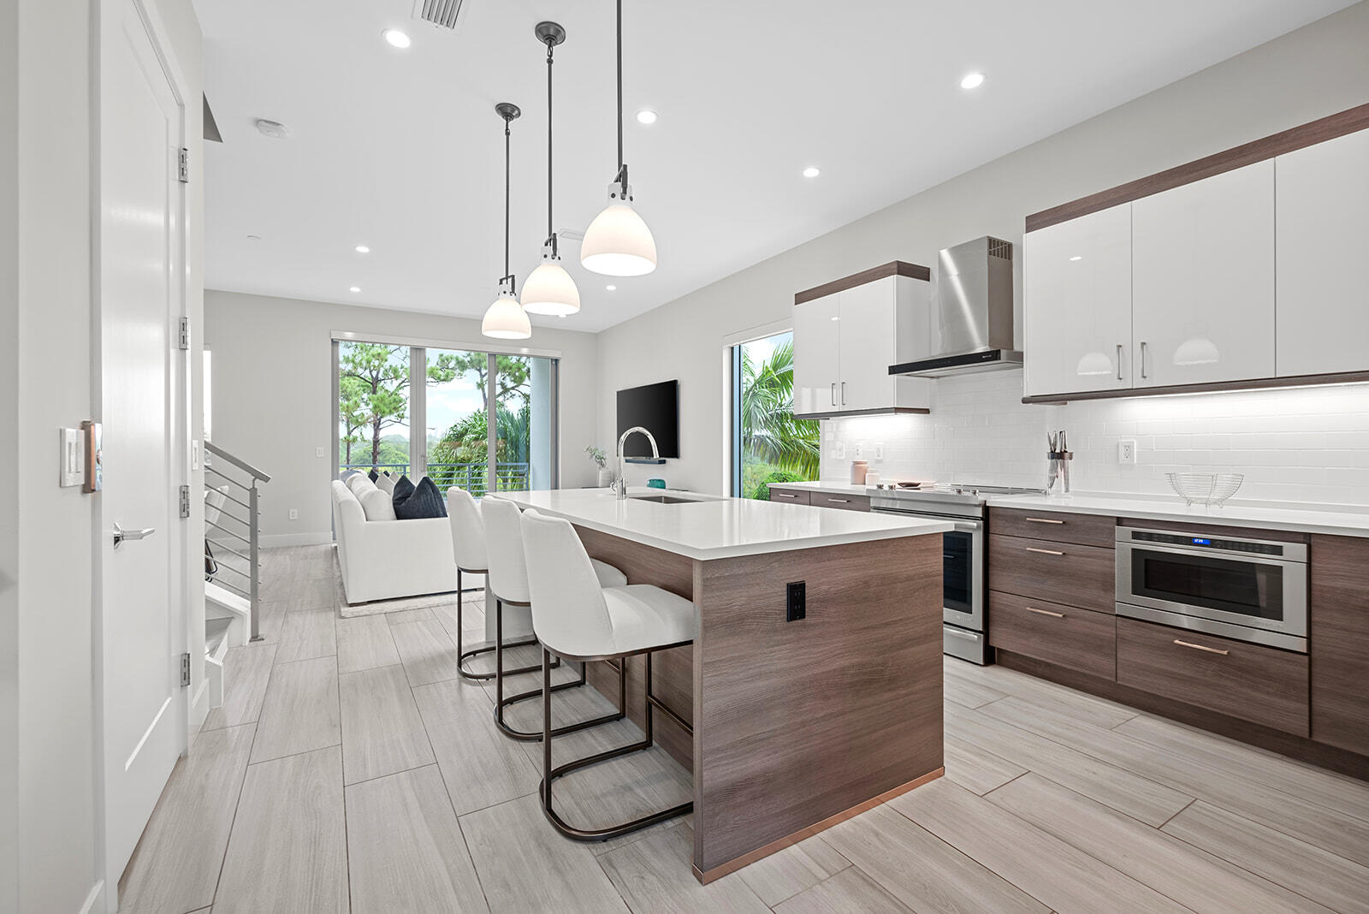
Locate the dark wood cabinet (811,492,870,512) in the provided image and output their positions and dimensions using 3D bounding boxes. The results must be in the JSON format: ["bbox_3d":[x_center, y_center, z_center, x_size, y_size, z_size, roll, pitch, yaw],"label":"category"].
[{"bbox_3d":[1.373,0.711,4.235,0.620,0.892,0.607,0,1,-32],"label":"dark wood cabinet"}]

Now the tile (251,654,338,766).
[{"bbox_3d":[-1.825,1.161,2.728,0.302,0.010,1.179,0,1,-32],"label":"tile"}]

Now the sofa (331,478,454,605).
[{"bbox_3d":[-2.950,0.678,5.884,1.100,0.855,3.210,0,1,-32],"label":"sofa"}]

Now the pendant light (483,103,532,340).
[{"bbox_3d":[-0.977,-1.299,3.154,0.258,1.220,0.258,0,1,-32],"label":"pendant light"}]

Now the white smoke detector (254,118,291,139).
[{"bbox_3d":[-2.416,-1.924,3.348,0.152,0.046,0.152,0,1,-32],"label":"white smoke detector"}]

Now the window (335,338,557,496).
[{"bbox_3d":[-3.304,-0.212,8.300,3.100,2.675,0.120,0,0,-32],"label":"window"}]

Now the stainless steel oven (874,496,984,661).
[{"bbox_3d":[1.704,0.696,3.622,0.710,0.937,0.762,0,1,-32],"label":"stainless steel oven"}]

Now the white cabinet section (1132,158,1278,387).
[{"bbox_3d":[2.361,-0.801,2.619,0.023,0.927,0.505,0,0,-32],"label":"white cabinet section"}]

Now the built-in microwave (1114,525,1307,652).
[{"bbox_3d":[2.380,0.527,2.513,0.560,0.408,0.601,0,0,-32],"label":"built-in microwave"}]

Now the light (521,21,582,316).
[{"bbox_3d":[-0.602,-1.288,2.568,0.258,1.227,0.258,0,1,-32],"label":"light"}]

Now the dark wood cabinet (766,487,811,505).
[{"bbox_3d":[1.089,0.706,4.688,0.620,0.892,0.463,0,1,-32],"label":"dark wood cabinet"}]

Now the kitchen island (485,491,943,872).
[{"bbox_3d":[-0.112,0.700,2.873,1.143,0.925,2.425,0,1,-32],"label":"kitchen island"}]

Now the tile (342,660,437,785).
[{"bbox_3d":[-1.390,1.167,2.605,0.302,0.010,1.206,0,0,-32],"label":"tile"}]

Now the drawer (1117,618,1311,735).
[{"bbox_3d":[2.337,0.878,2.470,0.500,0.302,0.602,0,1,-31],"label":"drawer"}]

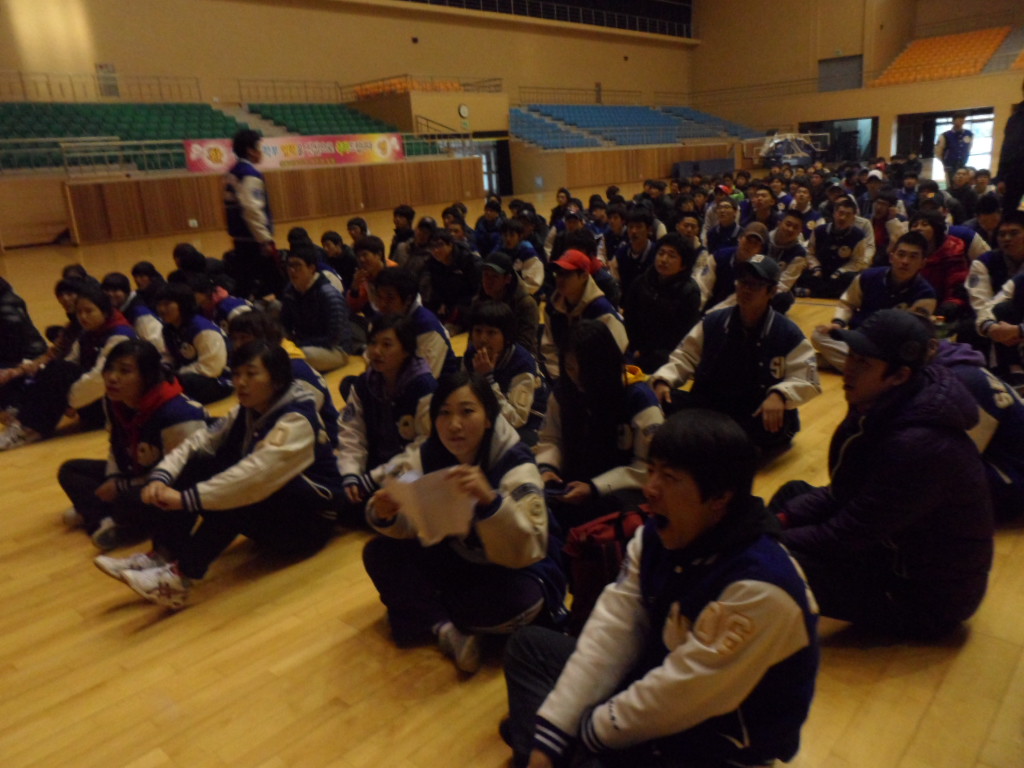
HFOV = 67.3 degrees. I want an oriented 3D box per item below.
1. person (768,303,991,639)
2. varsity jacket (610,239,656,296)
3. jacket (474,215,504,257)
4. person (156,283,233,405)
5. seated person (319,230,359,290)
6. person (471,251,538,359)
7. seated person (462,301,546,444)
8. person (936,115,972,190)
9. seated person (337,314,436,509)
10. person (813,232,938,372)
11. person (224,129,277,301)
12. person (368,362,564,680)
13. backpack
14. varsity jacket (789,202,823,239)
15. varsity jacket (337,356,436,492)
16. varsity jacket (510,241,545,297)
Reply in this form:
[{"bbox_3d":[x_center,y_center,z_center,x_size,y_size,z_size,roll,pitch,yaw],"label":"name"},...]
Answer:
[{"bbox_3d":[1.049,0.202,2.302,0.700,0.860,0.620,-2,16,6],"label":"person"},{"bbox_3d":[1.140,-1.050,7.100,0.550,0.590,0.430,5,18,29],"label":"varsity jacket"},{"bbox_3d":[-0.291,-1.912,10.400,0.530,0.620,0.450,2,17,22],"label":"jacket"},{"bbox_3d":[-2.043,-0.193,4.688,0.570,0.800,0.660,9,21,39],"label":"person"},{"bbox_3d":[-1.647,-1.008,7.300,0.600,0.860,0.620,6,18,32],"label":"seated person"},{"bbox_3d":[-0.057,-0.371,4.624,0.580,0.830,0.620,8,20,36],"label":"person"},{"bbox_3d":[-0.069,0.055,3.340,0.600,0.800,0.660,5,18,30],"label":"seated person"},{"bbox_3d":[6.690,-3.220,11.744,0.540,1.730,0.330,5,18,27],"label":"person"},{"bbox_3d":[-0.496,0.116,3.091,0.600,0.790,0.640,5,18,29],"label":"seated person"},{"bbox_3d":[2.192,-0.520,4.676,0.740,0.800,0.720,8,20,36],"label":"person"},{"bbox_3d":[-2.109,-1.196,6.456,0.400,1.770,0.520,-16,20,-37],"label":"person"},{"bbox_3d":[-0.086,0.357,2.247,0.620,0.820,0.600,4,18,25],"label":"person"},{"bbox_3d":[0.291,0.561,2.225,0.310,0.390,0.220,-6,16,-7],"label":"backpack"},{"bbox_3d":[3.370,-1.787,8.920,0.550,0.600,0.430,6,19,29],"label":"varsity jacket"},{"bbox_3d":[-0.443,0.199,3.002,0.530,0.570,0.440,3,17,21],"label":"varsity jacket"},{"bbox_3d":[0.086,-0.973,7.000,0.540,0.600,0.450,8,20,36],"label":"varsity jacket"}]

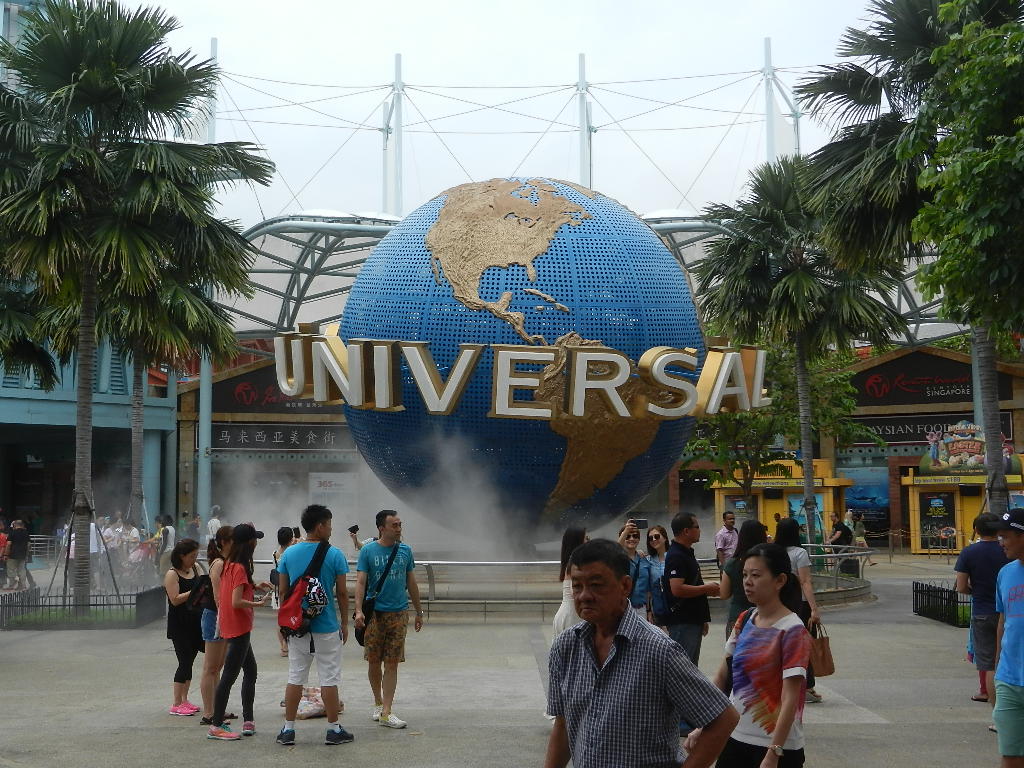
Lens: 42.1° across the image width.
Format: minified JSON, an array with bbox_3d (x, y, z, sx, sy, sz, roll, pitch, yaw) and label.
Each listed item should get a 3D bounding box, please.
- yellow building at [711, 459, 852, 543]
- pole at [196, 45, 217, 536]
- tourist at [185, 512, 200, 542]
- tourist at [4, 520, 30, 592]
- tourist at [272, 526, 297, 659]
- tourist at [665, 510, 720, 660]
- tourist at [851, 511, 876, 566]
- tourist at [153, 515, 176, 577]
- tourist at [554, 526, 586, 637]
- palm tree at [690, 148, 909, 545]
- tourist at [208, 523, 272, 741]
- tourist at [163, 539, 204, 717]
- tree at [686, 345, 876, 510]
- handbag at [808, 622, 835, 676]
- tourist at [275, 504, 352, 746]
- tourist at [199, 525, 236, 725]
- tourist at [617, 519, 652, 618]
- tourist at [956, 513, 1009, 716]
[{"bbox_3d":[10.793,4.882,53.188,5.100,3.848,2.800,-3,-6,20],"label":"yellow building"},{"bbox_3d":[-11.092,-3.207,48.450,0.450,19.397,0.450,-1,-6,0],"label":"pole"},{"bbox_3d":[-7.630,4.020,31.926,0.360,1.740,0.480,-2,-6,21],"label":"tourist"},{"bbox_3d":[-11.667,4.027,31.398,0.520,1.640,0.420,2,-6,-18],"label":"tourist"},{"bbox_3d":[-2.706,2.514,16.151,0.480,1.537,0.440,-3,-6,21],"label":"tourist"},{"bbox_3d":[1.366,1.820,10.156,0.410,1.672,0.470,1,-6,-12],"label":"tourist"},{"bbox_3d":[10.858,4.772,40.943,0.600,1.650,0.450,-1,-6,6],"label":"tourist"},{"bbox_3d":[-7.374,3.688,28.423,0.480,1.700,0.350,3,-7,-30],"label":"tourist"},{"bbox_3d":[0.483,1.986,11.045,0.380,1.580,0.450,3,-7,-30],"label":"tourist"},{"bbox_3d":[7.178,-0.442,32.512,5.100,10.454,5.100,-1,-6,0],"label":"palm tree"},{"bbox_3d":[-2.081,1.879,10.174,0.450,1.618,0.420,2,-6,-24],"label":"tourist"},{"bbox_3d":[-2.798,2.080,11.455,0.360,1.482,0.450,-5,-7,41],"label":"tourist"},{"bbox_3d":[8.534,2.146,42.005,6.200,7.100,5.800,0,-6,0],"label":"tree"},{"bbox_3d":[2.751,2.355,11.850,0.160,0.470,0.300,-6,-8,43],"label":"handbag"},{"bbox_3d":[-1.477,1.788,9.993,0.560,1.753,0.380,-1,-6,7],"label":"tourist"},{"bbox_3d":[-2.426,1.971,10.929,0.380,1.600,0.450,1,-6,-7],"label":"tourist"},{"bbox_3d":[1.180,2.122,12.618,0.500,1.620,0.500,-1,-6,6],"label":"tourist"},{"bbox_3d":[3.736,1.860,10.420,0.550,1.690,0.360,1,-6,-12],"label":"tourist"}]

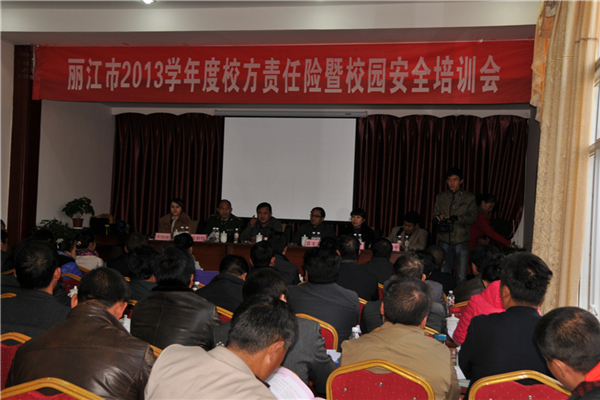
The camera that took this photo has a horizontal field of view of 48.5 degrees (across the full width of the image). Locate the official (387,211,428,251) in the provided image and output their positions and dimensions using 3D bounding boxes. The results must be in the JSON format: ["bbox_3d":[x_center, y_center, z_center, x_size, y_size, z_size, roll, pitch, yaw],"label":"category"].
[{"bbox_3d":[1.311,0.763,7.904,0.540,1.250,0.720,2,-2,10],"label":"official"}]

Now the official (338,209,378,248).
[{"bbox_3d":[0.692,0.738,8.322,0.480,1.260,0.700,2,-1,12],"label":"official"}]

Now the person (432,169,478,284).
[{"bbox_3d":[1.688,0.515,7.280,0.520,1.740,0.420,2,-2,24],"label":"person"}]

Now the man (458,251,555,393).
[{"bbox_3d":[0.961,0.929,3.168,0.500,1.370,0.750,2,-1,8],"label":"man"}]

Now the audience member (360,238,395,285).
[{"bbox_3d":[0.726,0.977,5.980,0.500,1.270,0.720,2,-2,10],"label":"audience member"}]

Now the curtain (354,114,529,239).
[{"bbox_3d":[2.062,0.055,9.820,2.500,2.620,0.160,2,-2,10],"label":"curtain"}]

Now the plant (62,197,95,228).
[{"bbox_3d":[-2.974,0.168,8.950,0.410,0.430,0.410,2,-1,9],"label":"plant"}]

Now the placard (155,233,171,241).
[{"bbox_3d":[-1.671,0.502,8.100,0.200,0.100,0.060,2,-2,10],"label":"placard"}]

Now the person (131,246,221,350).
[{"bbox_3d":[-0.585,0.860,3.460,0.520,1.260,0.720,2,-2,10],"label":"person"}]

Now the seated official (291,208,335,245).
[{"bbox_3d":[0.209,0.722,8.164,0.540,1.270,0.720,2,-2,10],"label":"seated official"}]

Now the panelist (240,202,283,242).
[{"bbox_3d":[-0.532,0.678,8.472,0.560,1.290,0.720,2,-1,7],"label":"panelist"}]

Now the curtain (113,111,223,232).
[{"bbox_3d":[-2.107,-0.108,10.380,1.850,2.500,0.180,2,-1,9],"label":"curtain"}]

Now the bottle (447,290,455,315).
[{"bbox_3d":[1.218,0.833,5.398,0.063,0.200,0.063,2,-1,9],"label":"bottle"}]

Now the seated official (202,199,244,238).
[{"bbox_3d":[-1.042,0.644,8.621,0.520,1.300,0.720,2,-1,9],"label":"seated official"}]

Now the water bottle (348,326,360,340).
[{"bbox_3d":[0.285,0.762,3.468,0.063,0.200,0.063,2,-1,9],"label":"water bottle"}]

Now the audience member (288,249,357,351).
[{"bbox_3d":[0.144,0.894,3.830,0.500,1.270,0.720,2,-2,10],"label":"audience member"}]

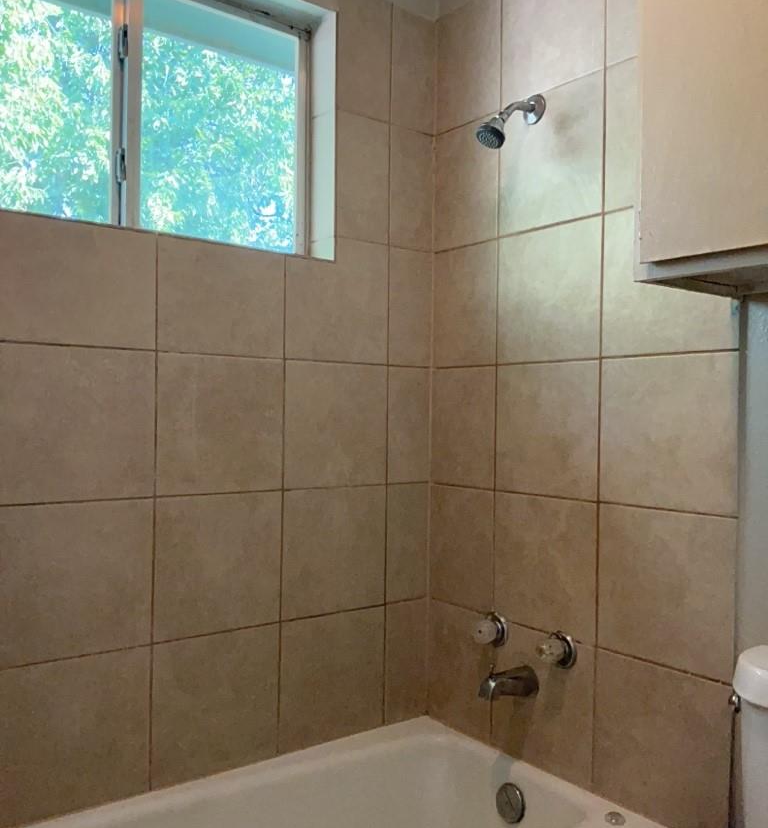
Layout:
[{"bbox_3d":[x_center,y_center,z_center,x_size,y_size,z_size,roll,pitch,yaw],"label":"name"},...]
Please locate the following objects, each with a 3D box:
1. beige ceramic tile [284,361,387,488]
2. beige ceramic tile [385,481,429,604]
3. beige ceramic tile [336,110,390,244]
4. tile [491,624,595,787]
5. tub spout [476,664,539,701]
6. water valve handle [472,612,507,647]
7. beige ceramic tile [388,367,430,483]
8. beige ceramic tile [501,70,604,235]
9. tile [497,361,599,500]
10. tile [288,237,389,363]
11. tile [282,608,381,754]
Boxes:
[{"bbox_3d":[-0.116,0.027,1.939,0.300,0.300,0.020,1,0,-38],"label":"beige ceramic tile"},{"bbox_3d":[0.060,0.337,2.099,0.144,0.304,0.010,1,0,-37],"label":"beige ceramic tile"},{"bbox_3d":[-0.052,-0.590,2.005,0.165,0.308,0.010,1,0,-37],"label":"beige ceramic tile"},{"bbox_3d":[0.363,0.650,1.831,0.010,0.307,0.304,1,0,-38],"label":"tile"},{"bbox_3d":[0.288,0.617,1.819,0.139,0.084,0.056,1,0,-38],"label":"tub spout"},{"bbox_3d":[0.251,0.522,1.925,0.055,0.080,0.080,1,0,-38],"label":"water valve handle"},{"bbox_3d":[0.065,0.030,2.099,0.144,0.304,0.010,1,0,-37],"label":"beige ceramic tile"},{"bbox_3d":[0.378,-0.577,1.813,0.020,0.305,0.299,1,0,-38],"label":"beige ceramic tile"},{"bbox_3d":[0.374,0.034,1.842,0.012,0.305,0.305,1,0,-38],"label":"tile"},{"bbox_3d":[-0.111,-0.277,1.940,0.300,0.302,0.020,1,0,-38],"label":"tile"},{"bbox_3d":[-0.124,0.643,1.961,0.304,0.307,0.010,1,0,-37],"label":"tile"}]

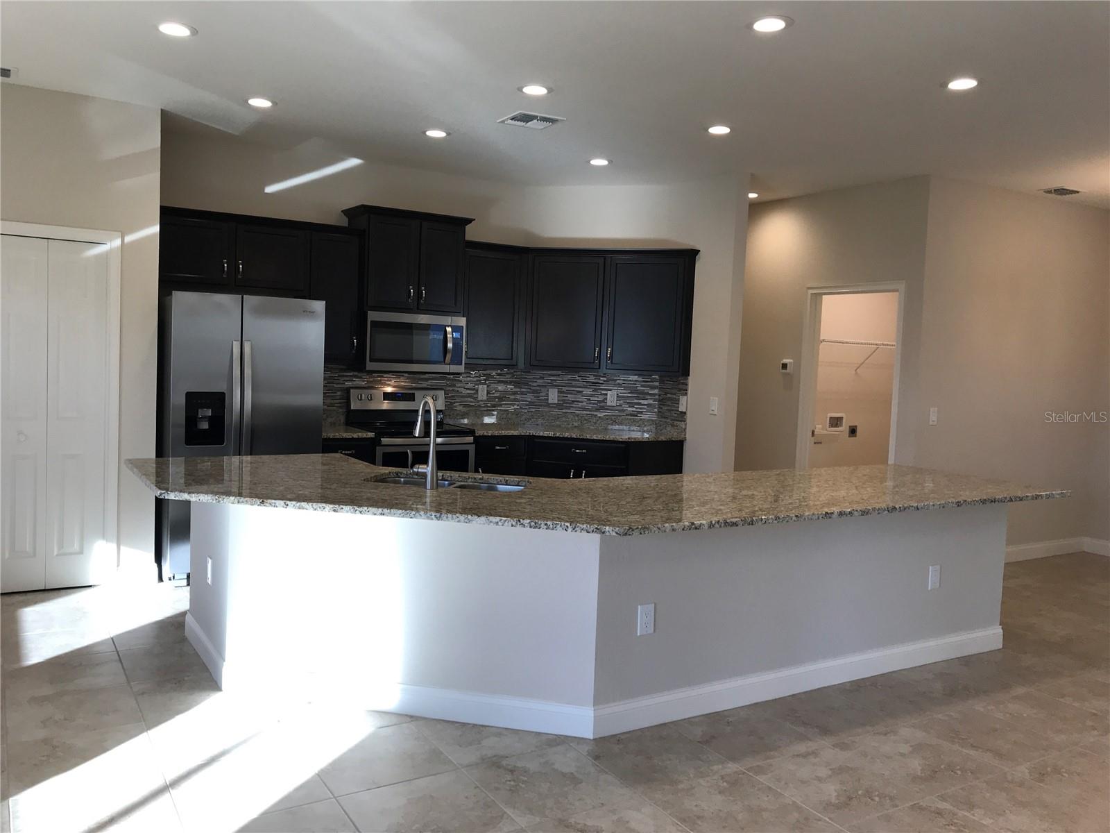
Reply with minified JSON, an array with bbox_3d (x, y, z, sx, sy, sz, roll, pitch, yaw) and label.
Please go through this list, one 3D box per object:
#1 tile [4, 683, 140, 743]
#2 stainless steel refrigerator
[{"bbox_3d":[-1.888,1.158,3.521,0.451,0.010,0.451,0,4,-32],"label":"tile"},{"bbox_3d":[-2.073,0.122,5.838,0.904,1.758,0.847,0,4,-32],"label":"stainless steel refrigerator"}]

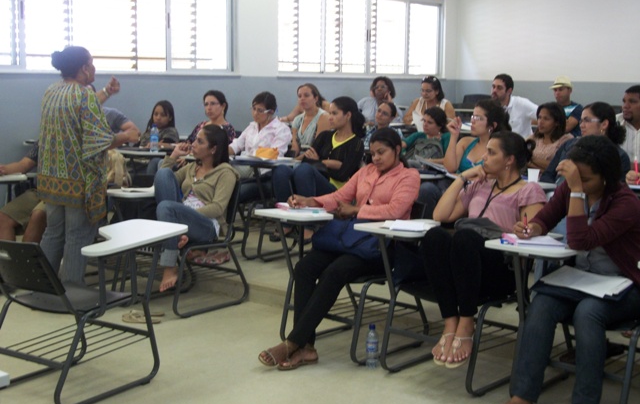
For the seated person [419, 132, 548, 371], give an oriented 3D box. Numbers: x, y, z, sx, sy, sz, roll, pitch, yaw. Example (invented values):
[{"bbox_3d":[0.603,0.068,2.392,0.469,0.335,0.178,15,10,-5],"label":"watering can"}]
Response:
[{"bbox_3d":[0.820,0.225,4.627,0.540,1.145,0.700,6,9,34],"label":"seated person"}]

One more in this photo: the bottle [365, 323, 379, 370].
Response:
[{"bbox_3d":[0.265,0.725,4.675,0.064,0.226,0.064,1,8,0],"label":"bottle"}]

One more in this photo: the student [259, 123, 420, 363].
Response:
[{"bbox_3d":[0.032,0.198,4.997,0.930,1.180,0.630,-7,11,-43],"label":"student"}]

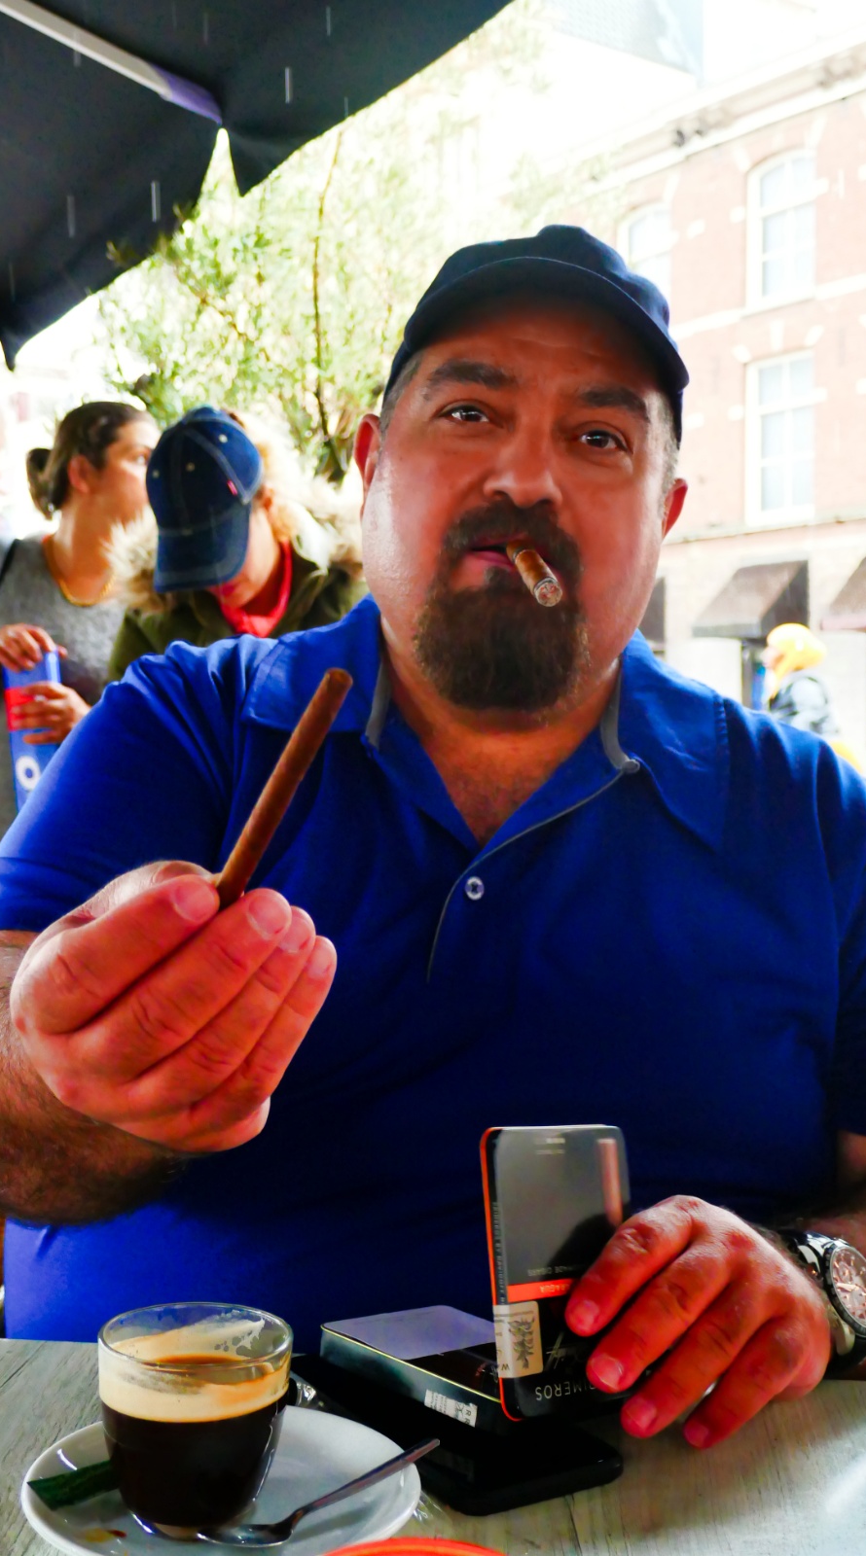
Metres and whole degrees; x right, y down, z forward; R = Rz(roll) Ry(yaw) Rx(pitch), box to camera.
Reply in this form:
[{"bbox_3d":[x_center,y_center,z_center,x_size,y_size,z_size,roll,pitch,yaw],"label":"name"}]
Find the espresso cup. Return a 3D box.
[{"bbox_3d":[-0.080,0.219,0.572,0.065,0.060,0.065,0,2,0],"label":"espresso cup"}]

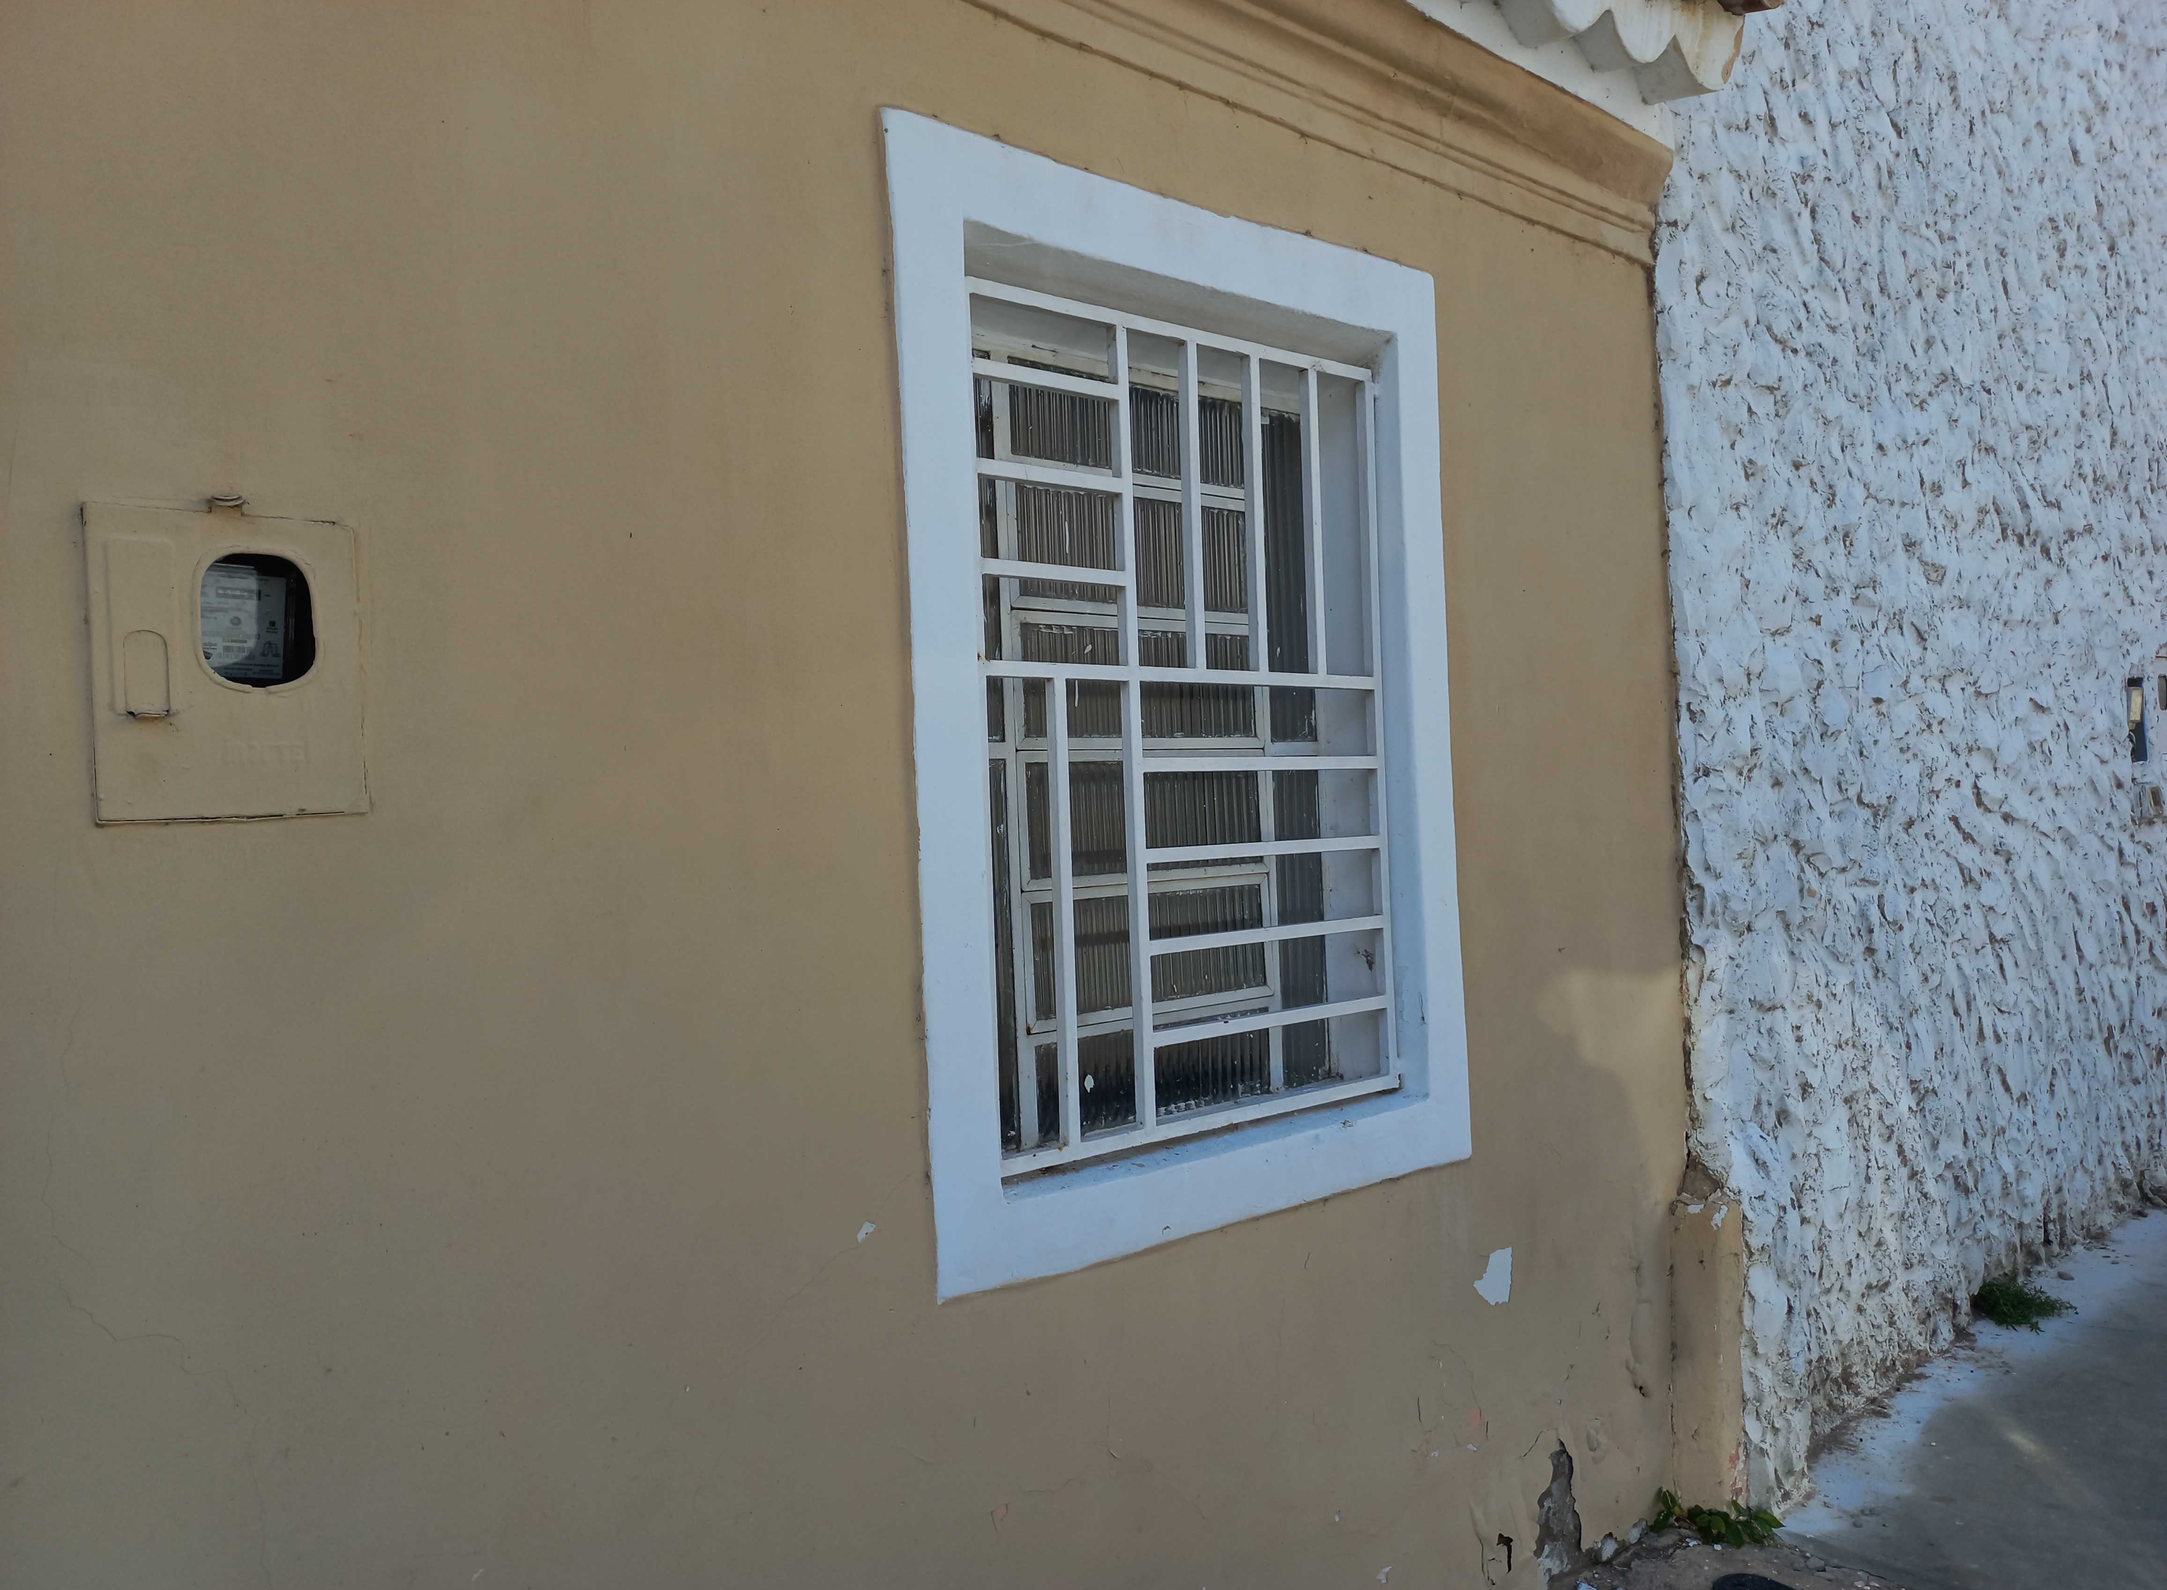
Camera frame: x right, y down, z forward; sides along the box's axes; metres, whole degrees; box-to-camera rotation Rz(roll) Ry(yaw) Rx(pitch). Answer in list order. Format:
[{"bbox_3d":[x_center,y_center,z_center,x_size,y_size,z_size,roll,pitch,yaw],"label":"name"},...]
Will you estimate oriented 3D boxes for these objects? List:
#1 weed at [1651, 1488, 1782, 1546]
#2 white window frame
[{"bbox_3d":[1.083,1.218,2.687,0.126,0.065,0.168,-2,-1,-40],"label":"weed"},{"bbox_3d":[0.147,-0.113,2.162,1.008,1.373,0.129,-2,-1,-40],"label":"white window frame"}]

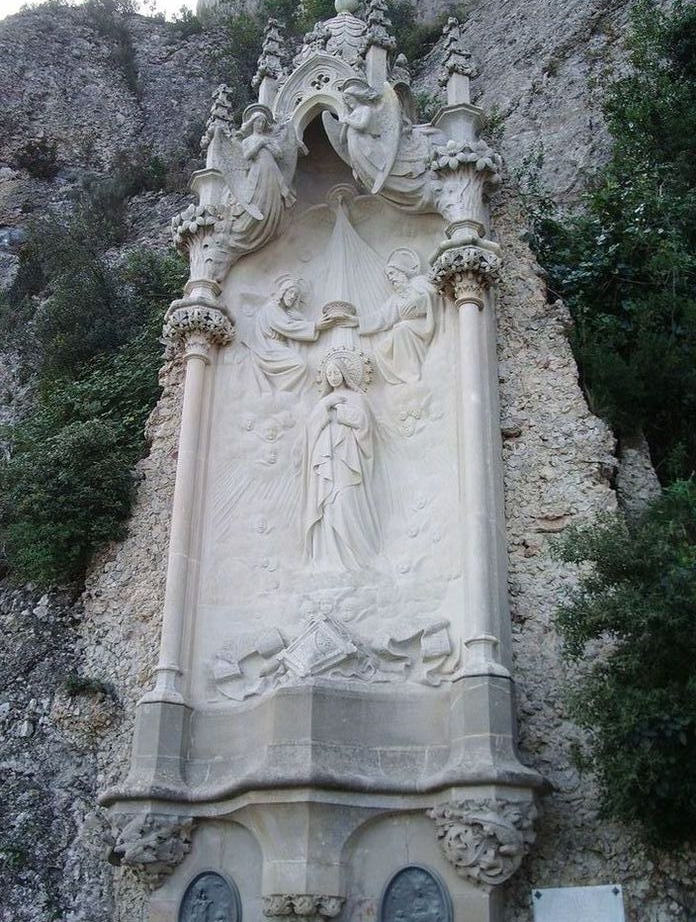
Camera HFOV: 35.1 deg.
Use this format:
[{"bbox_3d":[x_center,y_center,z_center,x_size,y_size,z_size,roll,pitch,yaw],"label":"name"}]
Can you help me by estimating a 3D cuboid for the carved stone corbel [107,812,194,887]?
[{"bbox_3d":[-1.104,2.181,6.108,0.504,0.398,0.359,-9,-28,19],"label":"carved stone corbel"}]

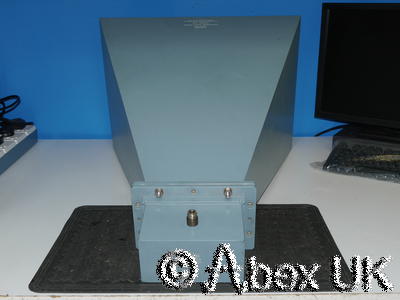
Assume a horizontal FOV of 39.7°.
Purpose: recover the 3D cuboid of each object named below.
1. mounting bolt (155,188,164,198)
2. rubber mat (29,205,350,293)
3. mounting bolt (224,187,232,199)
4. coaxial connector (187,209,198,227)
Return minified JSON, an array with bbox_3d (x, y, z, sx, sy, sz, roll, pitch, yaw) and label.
[{"bbox_3d":[-0.066,0.071,0.901,0.014,0.014,0.015,0,26,1],"label":"mounting bolt"},{"bbox_3d":[-0.009,0.152,0.924,0.469,0.006,0.311,0,16,1],"label":"rubber mat"},{"bbox_3d":[0.046,0.070,0.897,0.014,0.014,0.016,0,26,1],"label":"mounting bolt"},{"bbox_3d":[-0.011,0.104,0.849,0.018,0.021,0.018,0,26,1],"label":"coaxial connector"}]

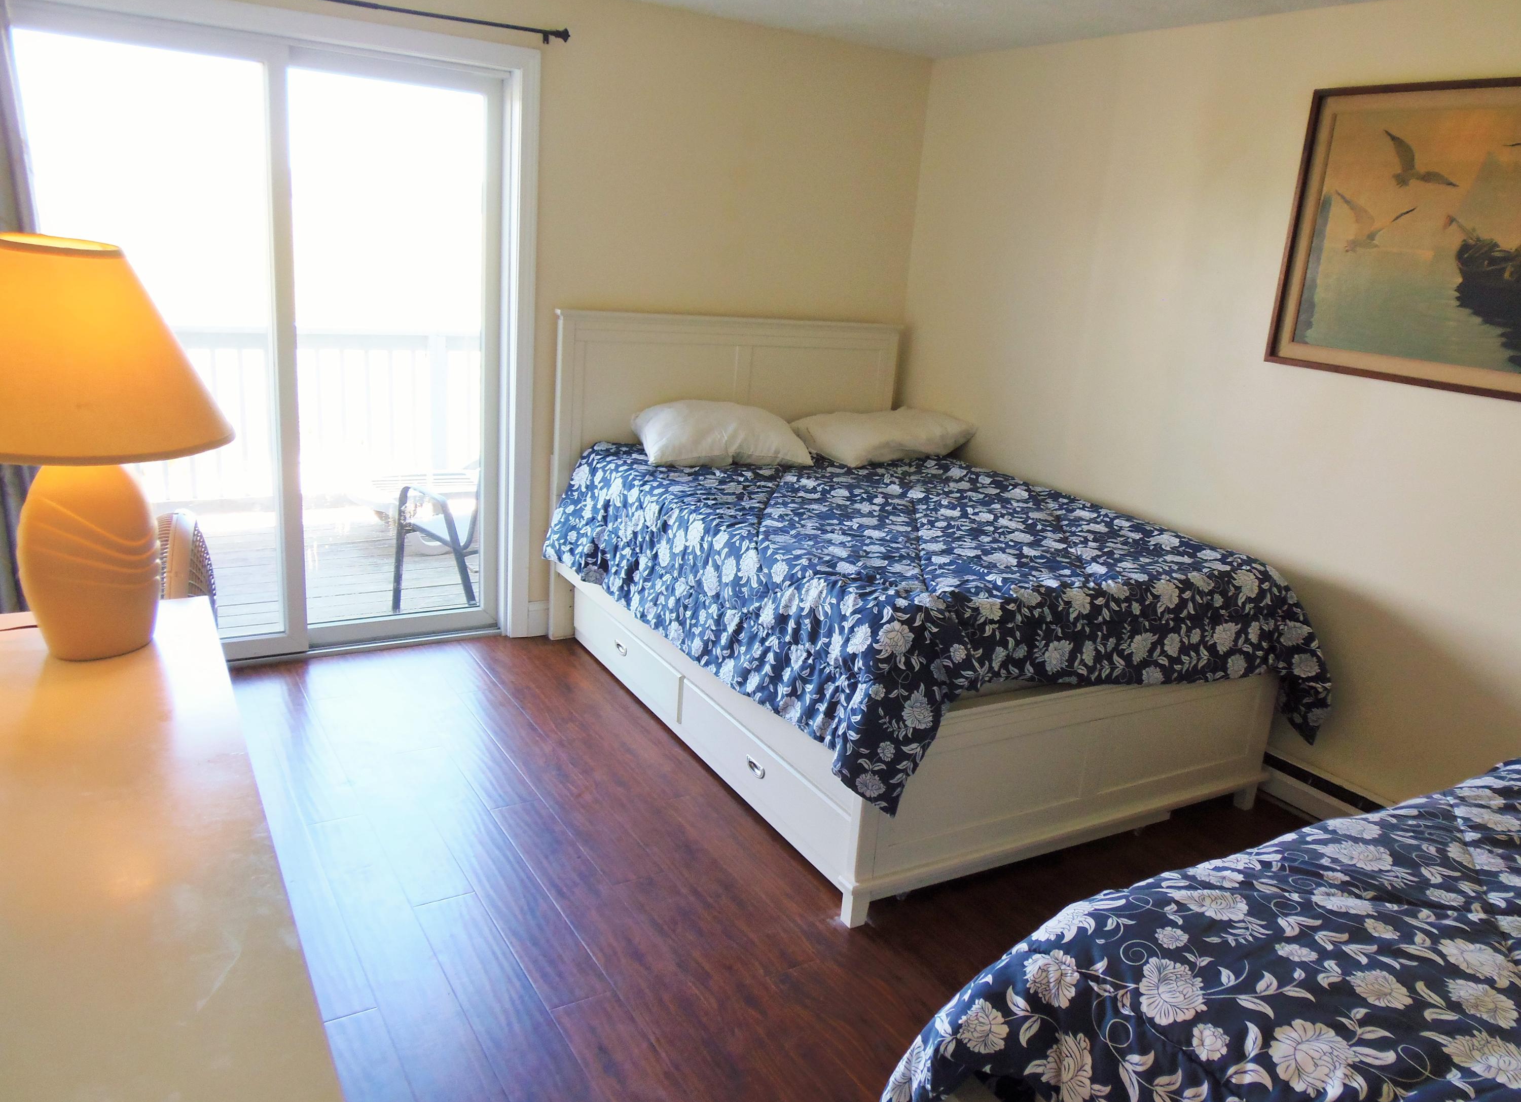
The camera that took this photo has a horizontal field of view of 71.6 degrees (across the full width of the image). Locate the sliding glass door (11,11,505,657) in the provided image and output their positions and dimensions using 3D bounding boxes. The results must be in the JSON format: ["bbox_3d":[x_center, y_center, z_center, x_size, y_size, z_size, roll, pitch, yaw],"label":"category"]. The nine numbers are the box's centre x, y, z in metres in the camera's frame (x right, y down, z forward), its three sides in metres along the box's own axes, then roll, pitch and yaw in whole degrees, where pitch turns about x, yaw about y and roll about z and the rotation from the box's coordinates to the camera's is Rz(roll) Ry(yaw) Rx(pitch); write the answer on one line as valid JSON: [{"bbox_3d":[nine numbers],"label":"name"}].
[{"bbox_3d":[-1.615,-0.627,3.623,1.478,2.074,0.097,-5,19,-31],"label":"sliding glass door"}]

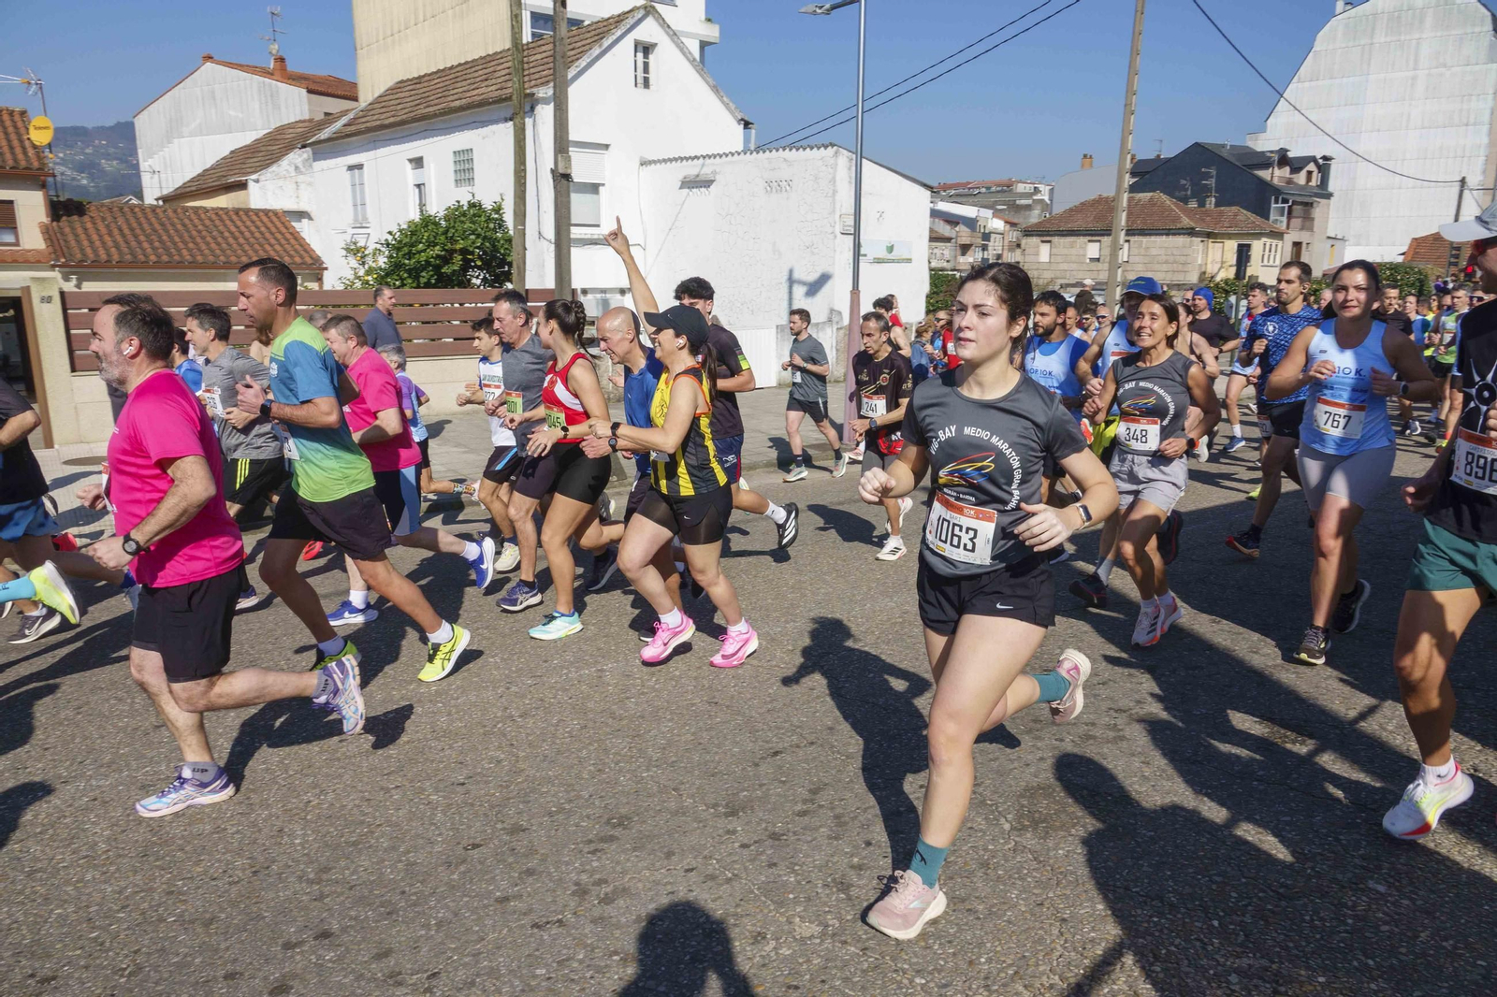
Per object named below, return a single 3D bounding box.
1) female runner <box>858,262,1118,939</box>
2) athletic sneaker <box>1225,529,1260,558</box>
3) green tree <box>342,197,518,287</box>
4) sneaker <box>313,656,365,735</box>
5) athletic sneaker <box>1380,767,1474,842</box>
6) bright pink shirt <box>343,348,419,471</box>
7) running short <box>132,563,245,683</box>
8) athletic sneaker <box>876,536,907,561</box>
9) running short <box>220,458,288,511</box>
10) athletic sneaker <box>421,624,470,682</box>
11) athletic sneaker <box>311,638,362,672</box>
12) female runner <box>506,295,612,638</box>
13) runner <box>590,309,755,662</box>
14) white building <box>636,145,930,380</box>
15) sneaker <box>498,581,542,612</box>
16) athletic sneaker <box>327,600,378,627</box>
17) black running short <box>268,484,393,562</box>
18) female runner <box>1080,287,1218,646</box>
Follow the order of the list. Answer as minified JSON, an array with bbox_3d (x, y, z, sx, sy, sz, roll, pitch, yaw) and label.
[{"bbox_3d":[0.596,0.244,2.505,0.820,1.630,0.560,-11,16,-43],"label":"female runner"},{"bbox_3d":[2.942,0.271,5.940,0.285,0.125,0.105,18,-1,-40],"label":"athletic sneaker"},{"bbox_3d":[-4.811,-2.908,15.237,2.300,3.128,2.400,-8,15,-32],"label":"green tree"},{"bbox_3d":[-1.303,0.628,3.188,0.125,0.285,0.105,-5,14,-30],"label":"sneaker"},{"bbox_3d":[1.901,0.856,2.788,0.285,0.135,0.105,-18,20,-24],"label":"athletic sneaker"},{"bbox_3d":[-1.884,-0.452,5.077,0.430,0.660,0.500,-9,14,-13],"label":"bright pink shirt"},{"bbox_3d":[-1.740,0.342,3.103,0.330,0.410,0.390,-8,15,-32],"label":"running short"},{"bbox_3d":[0.935,0.328,6.511,0.275,0.120,0.100,-9,15,-37],"label":"athletic sneaker"},{"bbox_3d":[-2.721,-0.103,5.519,0.420,0.370,0.380,-3,12,-12],"label":"running short"},{"bbox_3d":[-1.323,0.675,4.366,0.120,0.290,0.105,38,2,-17],"label":"athletic sneaker"},{"bbox_3d":[-1.854,0.753,4.375,0.300,0.130,0.110,-24,23,-27],"label":"athletic sneaker"},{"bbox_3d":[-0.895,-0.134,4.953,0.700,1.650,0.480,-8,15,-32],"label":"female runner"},{"bbox_3d":[-0.319,-0.042,4.377,0.720,1.590,0.500,-4,13,-20],"label":"runner"},{"bbox_3d":[0.697,-5.081,21.338,5.300,4.170,3.140,12,17,42],"label":"white building"},{"bbox_3d":[-1.232,0.532,5.404,0.280,0.125,0.100,-9,15,-35],"label":"sneaker"},{"bbox_3d":[-2.131,0.611,5.323,0.280,0.125,0.105,-2,12,-10],"label":"athletic sneaker"},{"bbox_3d":[-1.738,0.058,4.146,0.440,0.390,0.400,-8,15,-32],"label":"black running short"},{"bbox_3d":[1.782,-0.139,4.400,0.550,1.570,0.520,-11,17,-40],"label":"female runner"}]

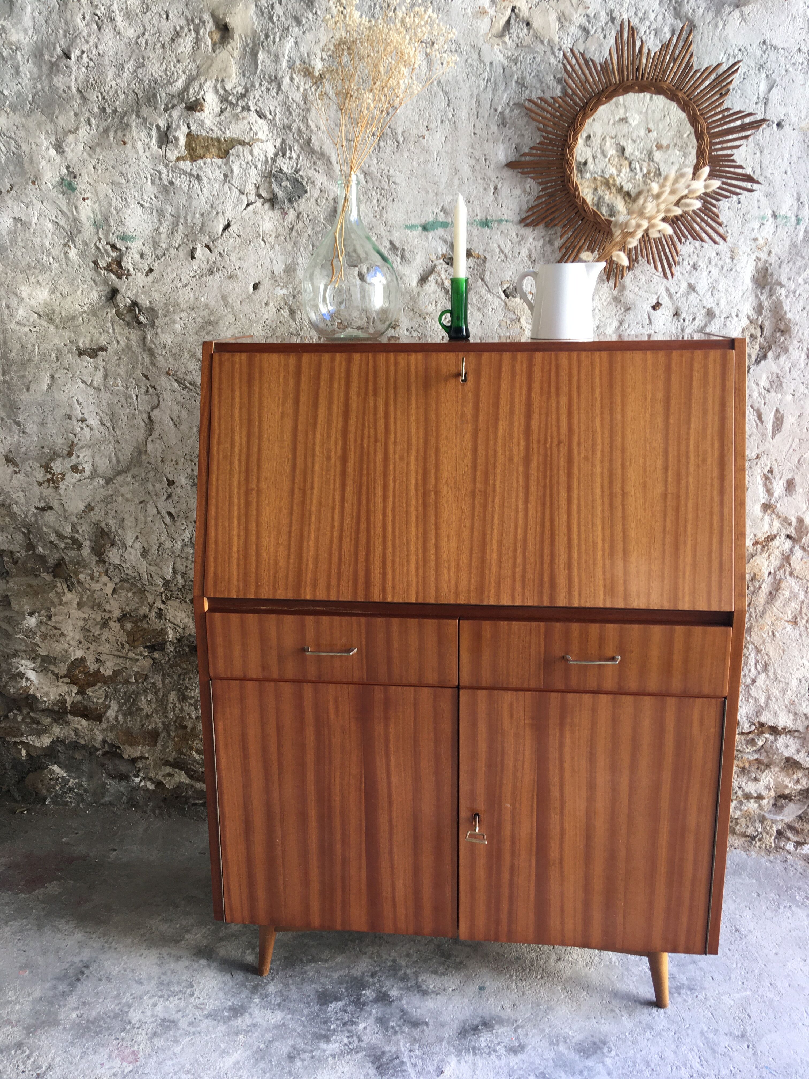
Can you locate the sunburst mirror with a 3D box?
[{"bbox_3d":[0.448,-0.750,1.772,0.491,0.484,0.040,1,14,6],"label":"sunburst mirror"}]

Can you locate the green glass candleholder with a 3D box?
[{"bbox_3d":[0.091,-0.420,1.645,0.057,0.110,0.038,1,14,6],"label":"green glass candleholder"}]

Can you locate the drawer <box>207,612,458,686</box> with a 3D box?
[{"bbox_3d":[-0.108,0.152,1.644,0.425,0.118,0.312,1,14,6],"label":"drawer"}]

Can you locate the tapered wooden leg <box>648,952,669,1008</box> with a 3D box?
[{"bbox_3d":[0.462,0.790,1.647,0.036,0.127,0.036,-8,5,8],"label":"tapered wooden leg"}]

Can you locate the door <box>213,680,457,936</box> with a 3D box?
[{"bbox_3d":[-0.121,0.476,1.598,0.430,0.479,0.022,1,14,6],"label":"door"}]

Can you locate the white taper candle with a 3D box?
[{"bbox_3d":[0.099,-0.529,1.616,0.022,0.165,0.022,1,14,6],"label":"white taper candle"}]

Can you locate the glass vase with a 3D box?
[{"bbox_3d":[-0.099,-0.511,1.653,0.182,0.288,0.182,1,14,6],"label":"glass vase"}]

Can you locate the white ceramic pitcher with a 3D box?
[{"bbox_3d":[0.280,-0.428,1.626,0.157,0.131,0.113,1,14,6],"label":"white ceramic pitcher"}]

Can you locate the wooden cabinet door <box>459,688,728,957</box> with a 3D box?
[{"bbox_3d":[0.310,0.486,1.551,0.432,0.481,0.022,1,14,6],"label":"wooden cabinet door"}]

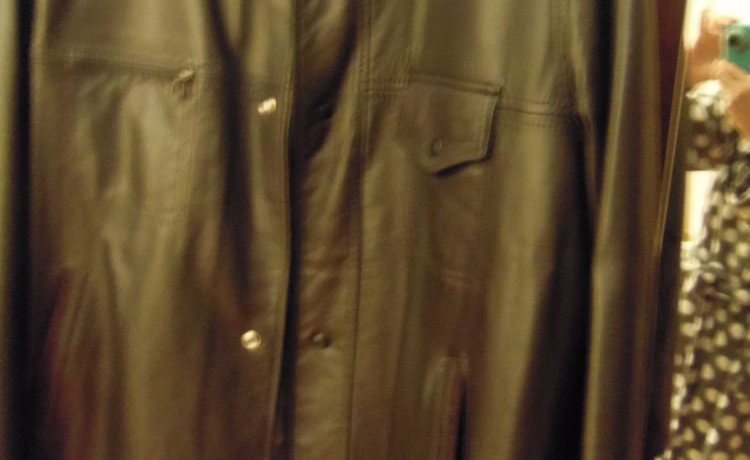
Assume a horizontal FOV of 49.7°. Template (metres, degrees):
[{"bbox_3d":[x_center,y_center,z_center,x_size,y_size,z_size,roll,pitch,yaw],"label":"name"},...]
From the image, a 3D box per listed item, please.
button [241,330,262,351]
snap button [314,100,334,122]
[{"bbox_3d":[-0.102,0.091,0.670,0.015,0.015,0.006,5,7,15],"label":"button"},{"bbox_3d":[-0.043,-0.101,0.680,0.015,0.015,0.006,6,9,20],"label":"snap button"}]

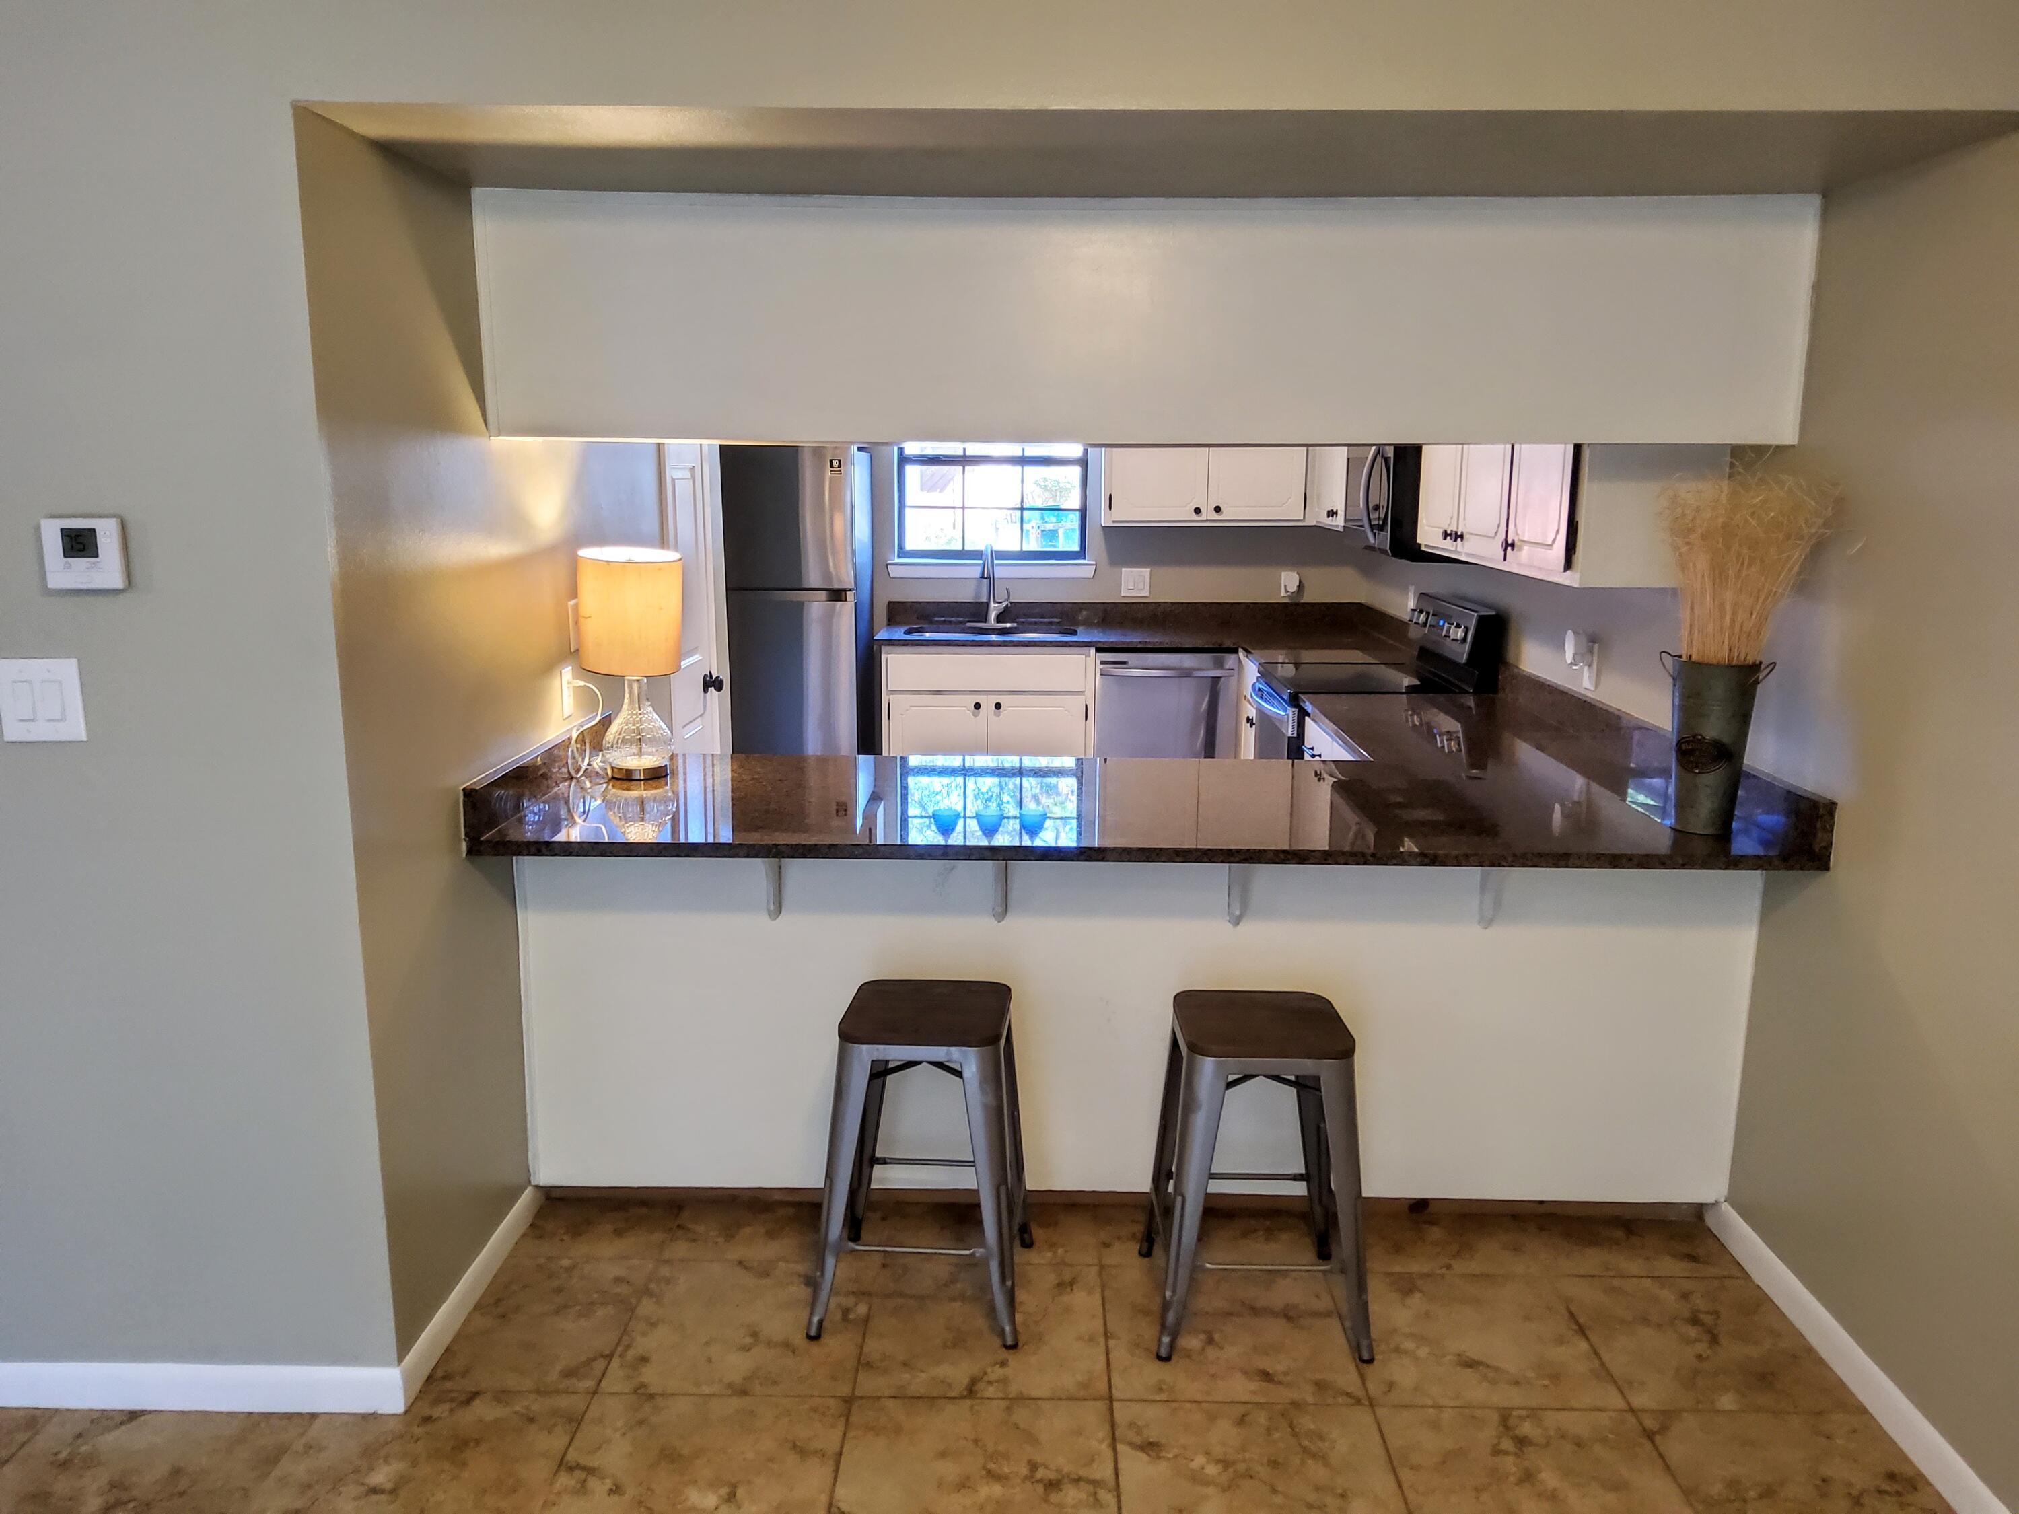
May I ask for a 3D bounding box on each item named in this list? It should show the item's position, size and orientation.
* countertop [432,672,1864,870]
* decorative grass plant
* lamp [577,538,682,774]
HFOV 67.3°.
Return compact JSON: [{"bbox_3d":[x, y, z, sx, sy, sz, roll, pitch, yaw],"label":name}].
[{"bbox_3d":[0.291,-0.054,3.979,2.710,0.135,1.980,1,12,1],"label":"countertop"},{"bbox_3d":[1.401,-0.370,2.931,0.310,0.390,0.270,1,11,1],"label":"decorative grass plant"},{"bbox_3d":[-0.883,-0.210,3.564,0.236,0.528,0.236,1,12,1],"label":"lamp"}]

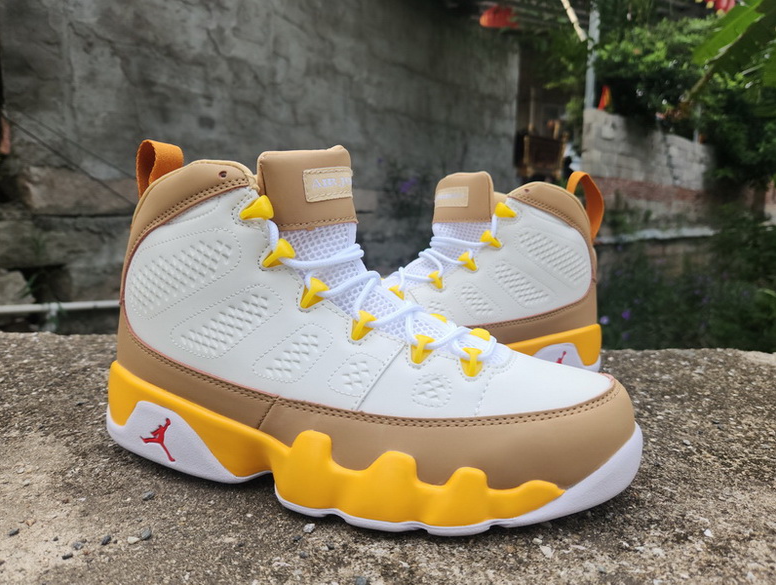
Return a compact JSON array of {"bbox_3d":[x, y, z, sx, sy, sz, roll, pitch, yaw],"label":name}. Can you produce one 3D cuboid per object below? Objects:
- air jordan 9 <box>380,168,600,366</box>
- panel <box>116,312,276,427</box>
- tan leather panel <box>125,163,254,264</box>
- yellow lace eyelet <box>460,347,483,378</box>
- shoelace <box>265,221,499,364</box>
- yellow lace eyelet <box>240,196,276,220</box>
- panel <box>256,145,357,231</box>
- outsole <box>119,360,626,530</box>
[{"bbox_3d":[0.039,-0.012,0.424,0.300,0.176,0.108,-1,10,-13],"label":"air jordan 9"},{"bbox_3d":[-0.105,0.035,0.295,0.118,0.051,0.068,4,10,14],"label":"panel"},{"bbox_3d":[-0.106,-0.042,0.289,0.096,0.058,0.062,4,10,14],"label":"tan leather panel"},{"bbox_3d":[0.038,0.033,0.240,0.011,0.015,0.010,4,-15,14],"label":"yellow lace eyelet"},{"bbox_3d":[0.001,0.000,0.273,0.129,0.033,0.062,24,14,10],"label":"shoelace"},{"bbox_3d":[-0.065,-0.041,0.255,0.015,0.013,0.010,4,10,14],"label":"yellow lace eyelet"},{"bbox_3d":[-0.039,-0.056,0.275,0.032,0.045,0.074,4,10,14],"label":"panel"},{"bbox_3d":[-0.019,0.072,0.288,0.300,0.052,0.110,4,10,14],"label":"outsole"}]

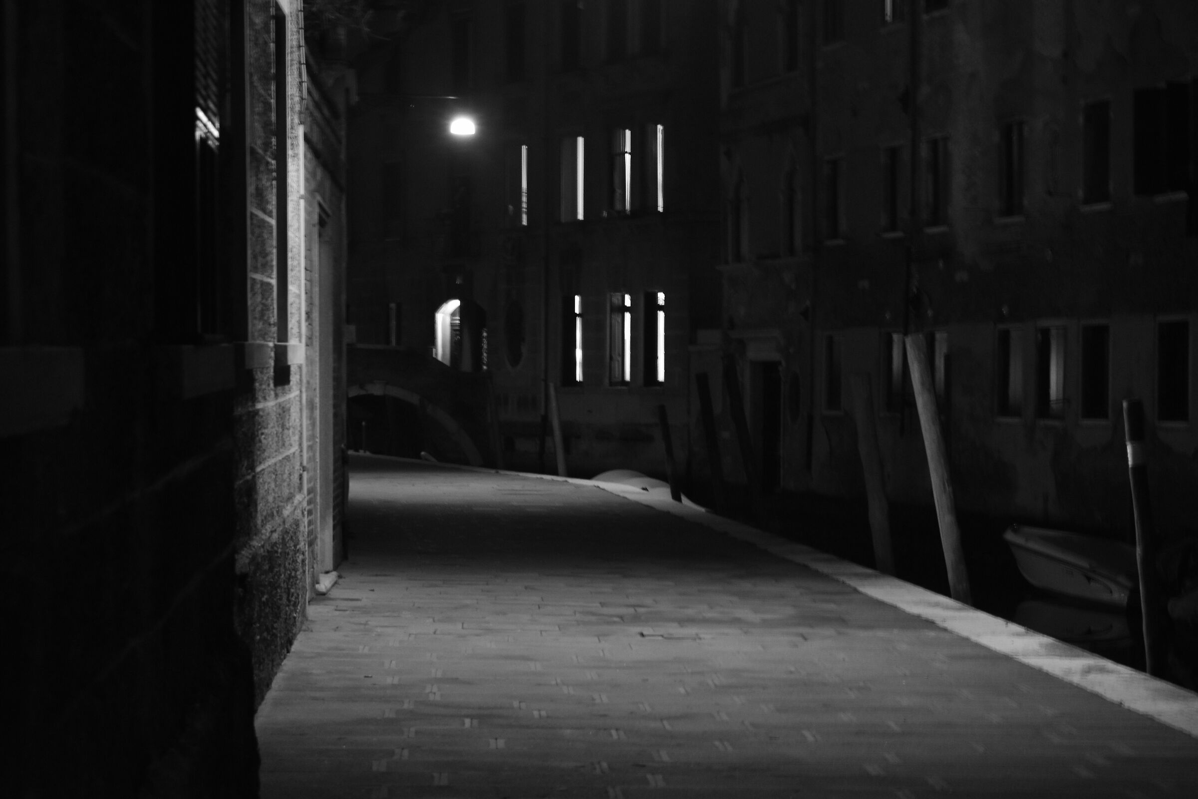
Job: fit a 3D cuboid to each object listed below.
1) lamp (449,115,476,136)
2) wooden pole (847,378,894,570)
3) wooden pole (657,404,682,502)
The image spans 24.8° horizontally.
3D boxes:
[{"bbox_3d":[-1.678,-3.357,33.500,0.330,0.250,0.330,0,1,0],"label":"lamp"},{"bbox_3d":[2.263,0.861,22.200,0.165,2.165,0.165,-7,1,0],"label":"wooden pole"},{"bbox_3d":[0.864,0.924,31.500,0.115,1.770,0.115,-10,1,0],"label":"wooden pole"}]

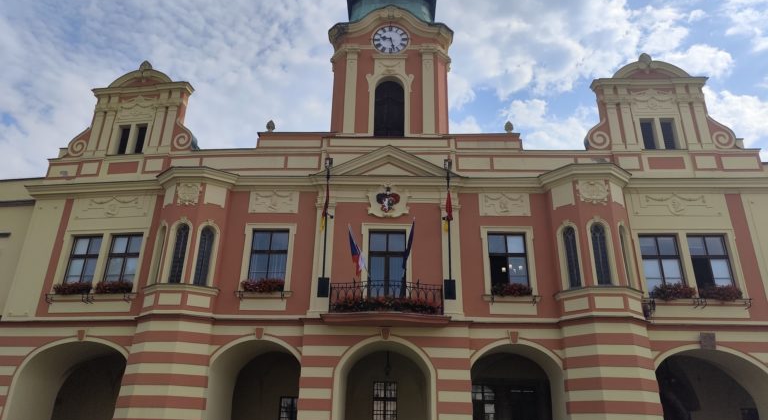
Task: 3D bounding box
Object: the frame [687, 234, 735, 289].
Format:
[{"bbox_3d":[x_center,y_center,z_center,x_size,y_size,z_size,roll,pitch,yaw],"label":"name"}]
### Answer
[{"bbox_3d":[10.909,1.735,16.956,1.319,1.971,0.150,0,-22,3],"label":"frame"}]

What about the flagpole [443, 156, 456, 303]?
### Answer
[{"bbox_3d":[2.179,0.552,17.044,0.369,4.873,0.349,1,-17,2],"label":"flagpole"}]

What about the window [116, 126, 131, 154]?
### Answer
[{"bbox_3d":[-10.341,-2.771,20.337,0.477,1.333,0.145,-2,-22,8],"label":"window"}]

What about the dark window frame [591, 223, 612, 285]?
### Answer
[{"bbox_3d":[6.800,1.359,16.025,0.472,2.029,0.150,0,-22,3],"label":"dark window frame"}]

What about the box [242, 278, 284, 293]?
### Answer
[{"bbox_3d":[-3.929,2.471,16.652,1.452,0.448,0.320,0,-22,2],"label":"box"}]

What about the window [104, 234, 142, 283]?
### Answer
[{"bbox_3d":[-9.234,1.767,18.036,1.219,2.030,0.150,-2,-22,7],"label":"window"}]

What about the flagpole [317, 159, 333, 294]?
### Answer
[{"bbox_3d":[-1.930,0.499,17.173,0.369,4.862,0.349,0,-17,2],"label":"flagpole"}]

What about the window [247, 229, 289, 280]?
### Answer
[{"bbox_3d":[-3.923,1.628,17.284,1.275,2.093,0.150,0,-22,2],"label":"window"}]

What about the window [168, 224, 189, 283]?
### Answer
[{"bbox_3d":[-6.846,1.466,17.093,0.433,2.128,0.145,0,-22,4],"label":"window"}]

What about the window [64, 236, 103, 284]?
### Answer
[{"bbox_3d":[-10.901,1.866,18.538,1.245,2.055,0.145,-2,-22,8],"label":"window"}]

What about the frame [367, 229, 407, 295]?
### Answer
[{"bbox_3d":[0.118,2.127,17.618,1.283,2.927,0.200,0,-22,3],"label":"frame"}]

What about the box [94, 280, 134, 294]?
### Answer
[{"bbox_3d":[-9.572,2.784,18.160,1.250,0.400,0.360,0,-22,3],"label":"box"}]

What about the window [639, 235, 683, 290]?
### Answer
[{"bbox_3d":[9.319,1.744,17.039,1.332,1.981,0.150,0,-22,3],"label":"window"}]

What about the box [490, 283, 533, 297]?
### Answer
[{"bbox_3d":[4.275,2.664,17.056,1.270,0.400,0.360,0,-22,3],"label":"box"}]

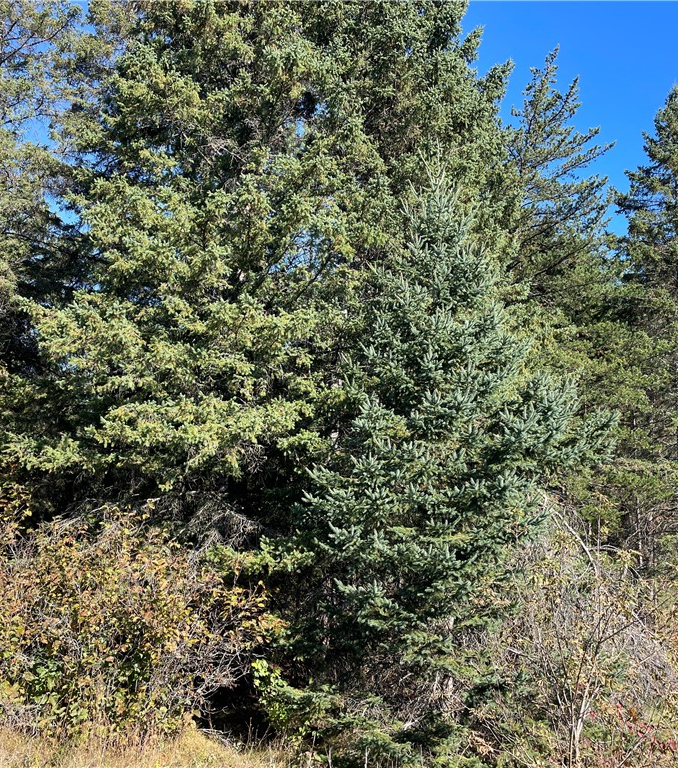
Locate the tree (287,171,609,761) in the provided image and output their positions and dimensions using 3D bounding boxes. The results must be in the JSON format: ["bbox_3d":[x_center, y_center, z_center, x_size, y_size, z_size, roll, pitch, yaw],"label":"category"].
[{"bbox_3d":[0.970,0.450,6.850,2.750,4.900,2.600,0,-7,0],"label":"tree"}]

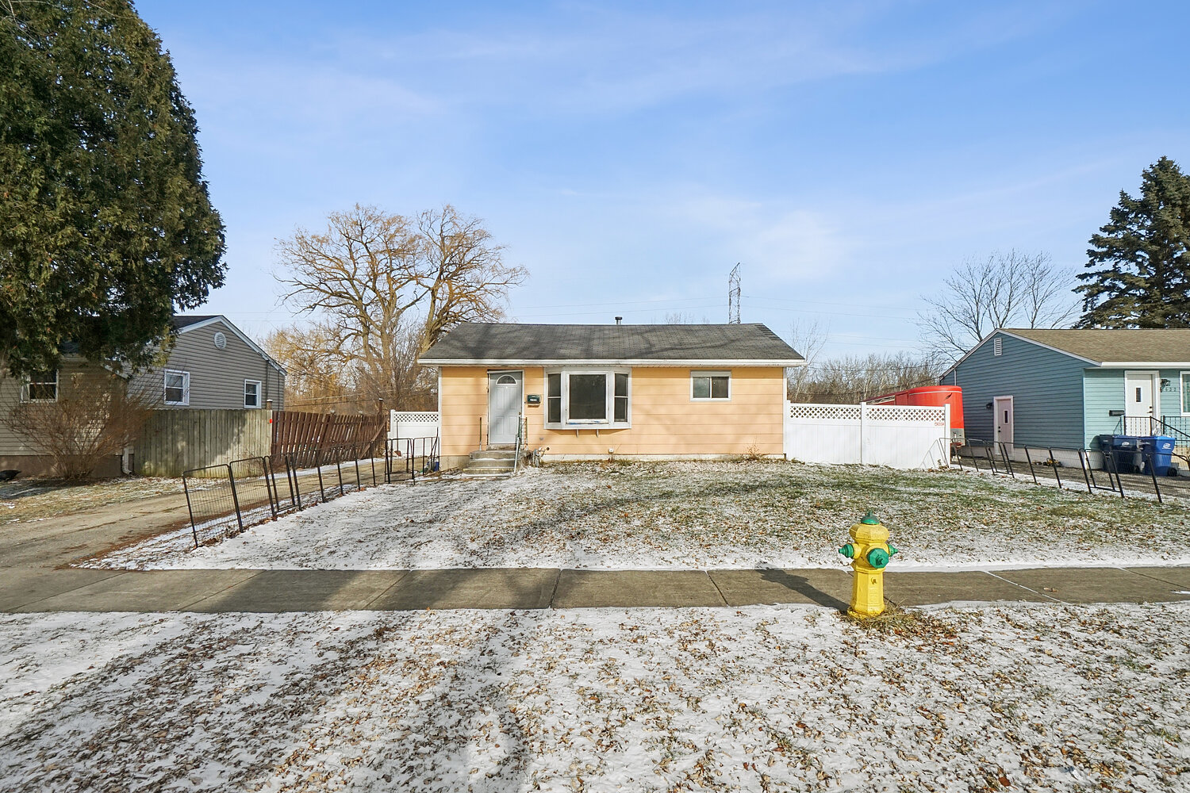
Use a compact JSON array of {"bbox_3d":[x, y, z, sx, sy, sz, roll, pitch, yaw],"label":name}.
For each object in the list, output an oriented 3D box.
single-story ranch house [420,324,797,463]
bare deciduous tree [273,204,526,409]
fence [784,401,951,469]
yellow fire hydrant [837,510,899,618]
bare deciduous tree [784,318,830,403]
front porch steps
[{"bbox_3d":[0.600,-0.250,17.600,10.600,4.650,8.200,0,-2,1],"label":"single-story ranch house"},{"bbox_3d":[-12.600,-4.800,32.000,16.000,15.000,14.000,0,-2,0],"label":"bare deciduous tree"},{"bbox_3d":[7.860,1.100,14.300,4.800,1.900,0.130,0,-2,0],"label":"fence"},{"bbox_3d":[2.230,1.360,4.030,0.450,0.860,0.360,0,-2,7],"label":"yellow fire hydrant"},{"bbox_3d":[15.400,-1.200,36.000,3.400,8.900,3.300,0,-2,0],"label":"bare deciduous tree"},{"bbox_3d":[-2.660,1.750,13.250,1.350,0.580,1.400,0,-2,0],"label":"front porch steps"}]

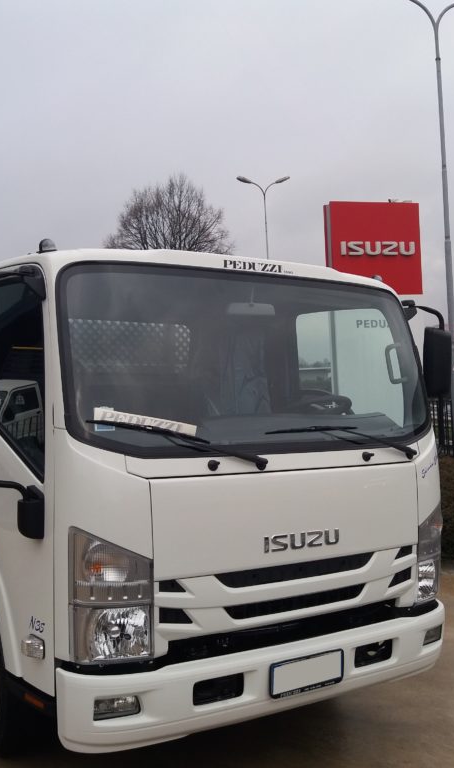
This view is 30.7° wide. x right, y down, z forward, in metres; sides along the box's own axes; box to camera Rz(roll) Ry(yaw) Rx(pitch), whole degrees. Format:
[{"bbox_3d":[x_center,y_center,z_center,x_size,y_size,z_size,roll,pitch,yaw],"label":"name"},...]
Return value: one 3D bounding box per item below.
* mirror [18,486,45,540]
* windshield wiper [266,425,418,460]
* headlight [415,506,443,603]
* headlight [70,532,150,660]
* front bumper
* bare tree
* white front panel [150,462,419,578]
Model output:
[{"bbox_3d":[-0.732,0.495,3.121,0.090,0.205,0.110,1,-1,-15],"label":"mirror"},{"bbox_3d":[0.500,0.254,3.542,0.835,0.151,0.104,0,-1,-34],"label":"windshield wiper"},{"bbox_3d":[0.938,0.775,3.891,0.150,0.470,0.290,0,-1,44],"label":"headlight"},{"bbox_3d":[-0.407,0.740,2.934,0.258,0.476,0.186,0,-1,-34],"label":"headlight"},{"bbox_3d":[0.251,1.135,3.370,1.912,0.294,0.268,0,-1,-34],"label":"front bumper"},{"bbox_3d":[-2.730,-4.000,40.000,7.200,12.000,7.200,-2,-1,0],"label":"bare tree"},{"bbox_3d":[0.312,0.536,3.353,1.380,0.380,0.110,1,-1,-35],"label":"white front panel"}]

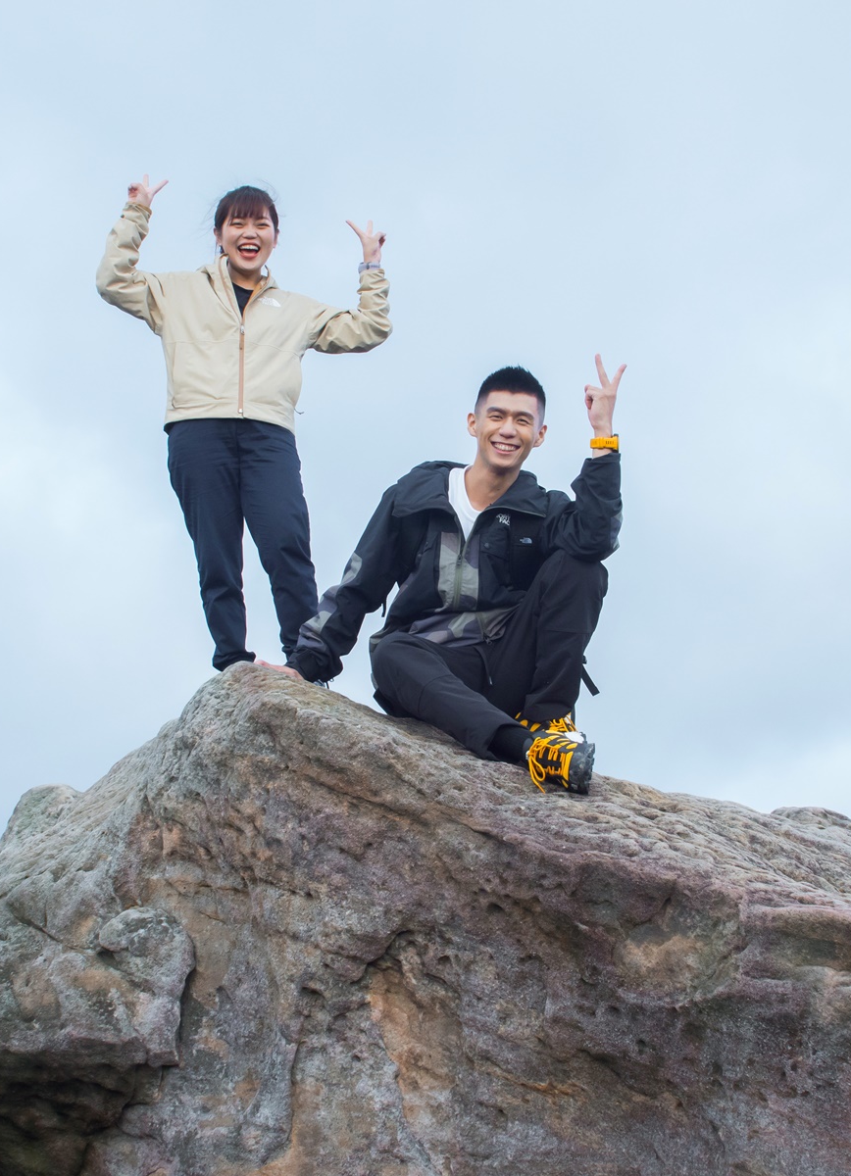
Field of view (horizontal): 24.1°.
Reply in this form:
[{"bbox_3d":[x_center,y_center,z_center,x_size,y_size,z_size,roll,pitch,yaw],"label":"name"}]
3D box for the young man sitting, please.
[{"bbox_3d":[0.040,-0.010,4.820,0.870,1.050,0.750,2,-12,-8],"label":"young man sitting"}]

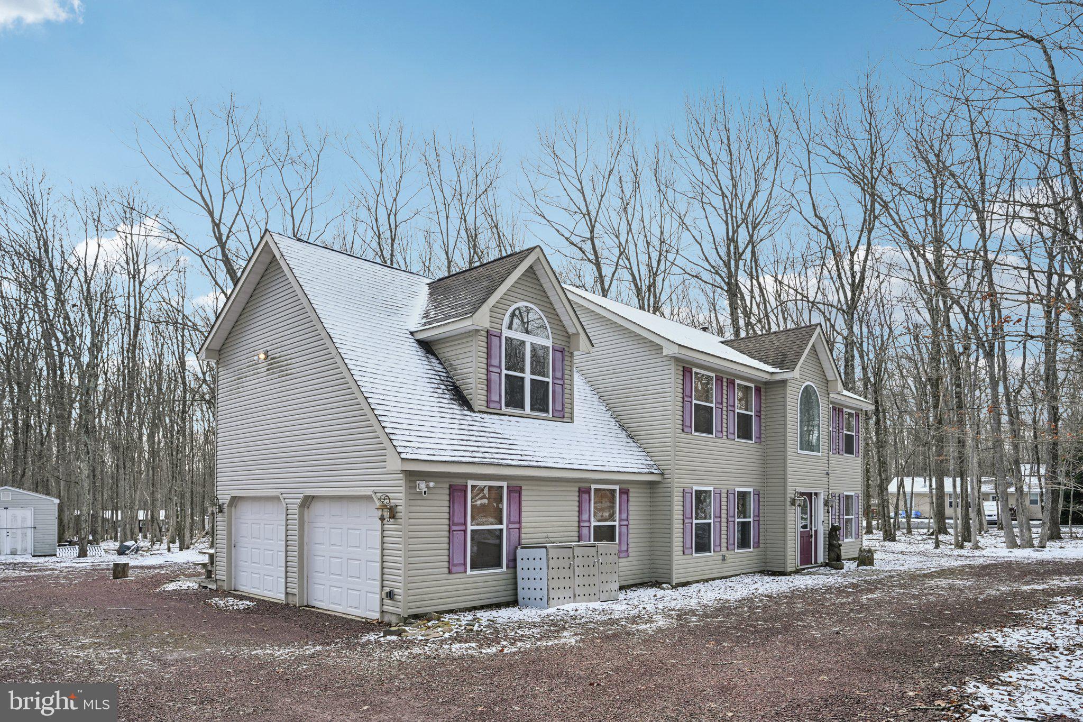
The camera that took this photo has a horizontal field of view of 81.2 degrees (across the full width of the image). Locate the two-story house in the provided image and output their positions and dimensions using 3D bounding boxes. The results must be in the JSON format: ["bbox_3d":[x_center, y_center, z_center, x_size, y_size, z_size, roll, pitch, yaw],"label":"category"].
[{"bbox_3d":[1.850,1.970,18.350,9.500,7.650,18.600,-10,-15,43],"label":"two-story house"}]

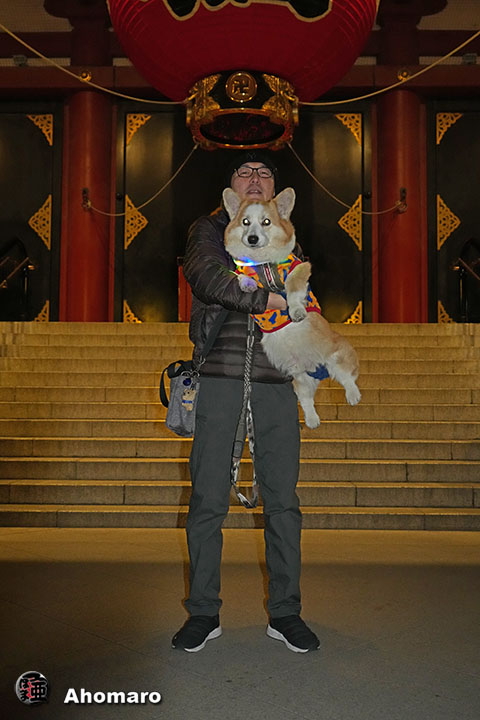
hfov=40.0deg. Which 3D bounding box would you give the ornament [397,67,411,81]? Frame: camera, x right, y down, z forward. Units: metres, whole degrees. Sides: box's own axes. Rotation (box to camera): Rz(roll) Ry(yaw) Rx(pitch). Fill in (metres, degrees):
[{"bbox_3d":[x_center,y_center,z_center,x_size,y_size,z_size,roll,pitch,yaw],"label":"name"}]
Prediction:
[{"bbox_3d":[2.485,-4.337,9.999,0.211,0.210,0.120,0,-3,1],"label":"ornament"}]

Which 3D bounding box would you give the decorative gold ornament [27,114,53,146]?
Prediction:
[{"bbox_3d":[-3.204,-3.680,10.566,0.431,0.521,0.030,0,-3,1],"label":"decorative gold ornament"}]

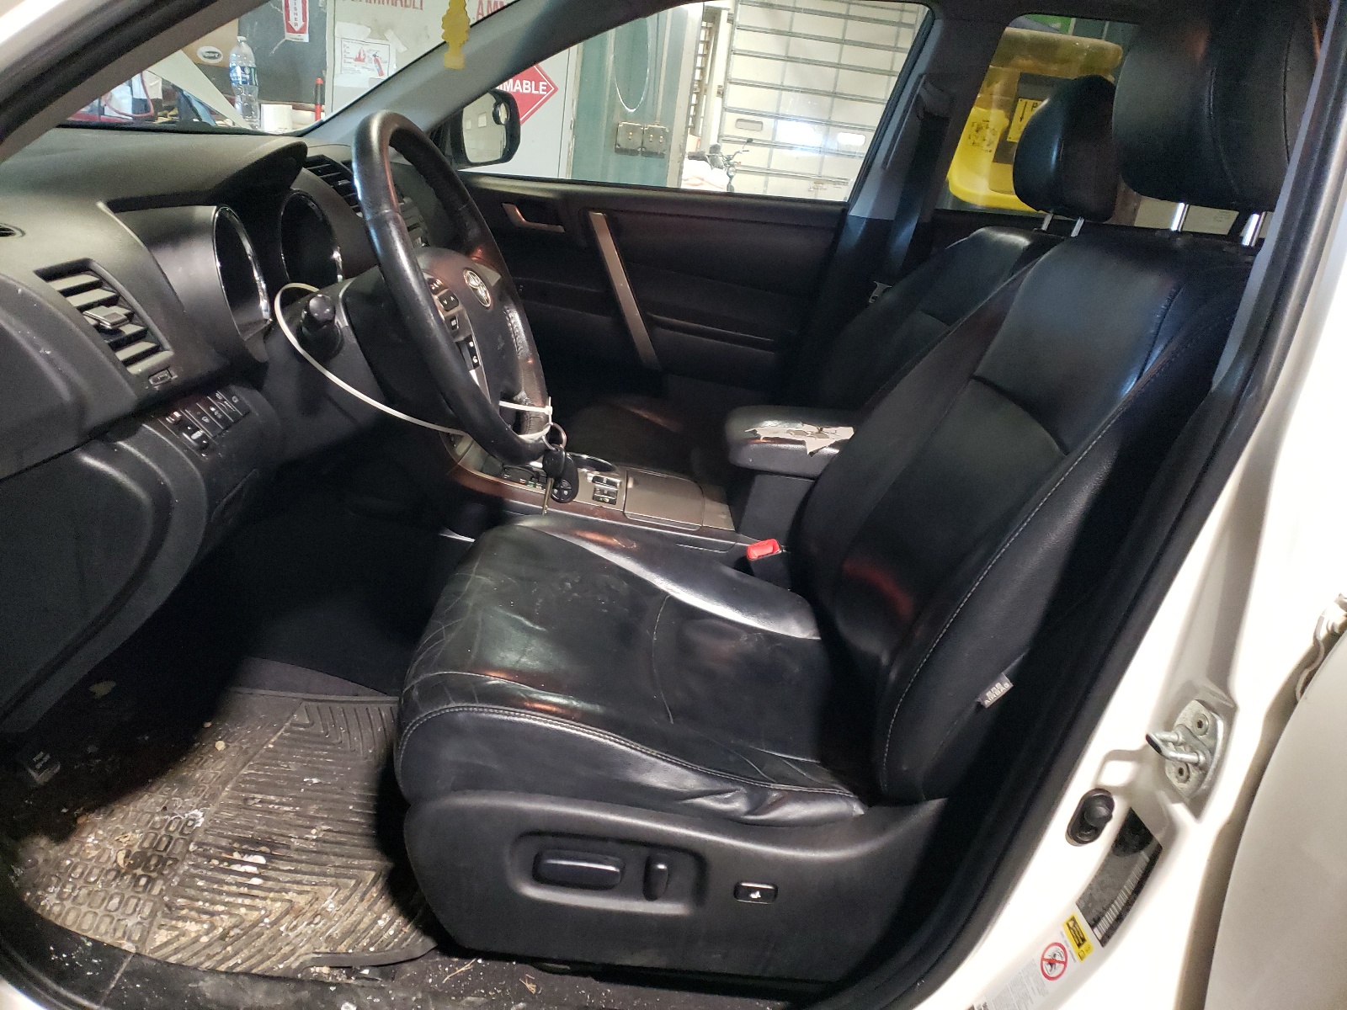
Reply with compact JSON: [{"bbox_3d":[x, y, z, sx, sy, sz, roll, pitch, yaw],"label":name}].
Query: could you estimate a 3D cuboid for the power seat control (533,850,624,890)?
[{"bbox_3d":[-0.088,0.338,0.936,0.081,0.031,0.018,7,17,-3],"label":"power seat control"}]

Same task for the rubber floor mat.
[{"bbox_3d":[-0.503,0.338,1.205,0.570,0.050,0.520,7,17,-3],"label":"rubber floor mat"}]

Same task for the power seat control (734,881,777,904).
[{"bbox_3d":[0.077,0.363,0.948,0.039,0.019,0.010,7,17,-3],"label":"power seat control"}]

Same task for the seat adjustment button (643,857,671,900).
[{"bbox_3d":[-0.015,0.347,0.941,0.021,0.038,0.016,7,17,-3],"label":"seat adjustment button"}]

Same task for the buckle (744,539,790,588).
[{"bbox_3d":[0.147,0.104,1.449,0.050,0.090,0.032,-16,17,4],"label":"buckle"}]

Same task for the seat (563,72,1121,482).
[{"bbox_3d":[0.277,-0.287,1.847,0.900,1.020,0.530,7,17,-3],"label":"seat"}]

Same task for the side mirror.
[{"bbox_3d":[-0.455,-0.859,2.288,0.130,0.180,0.230,14,19,19],"label":"side mirror"}]

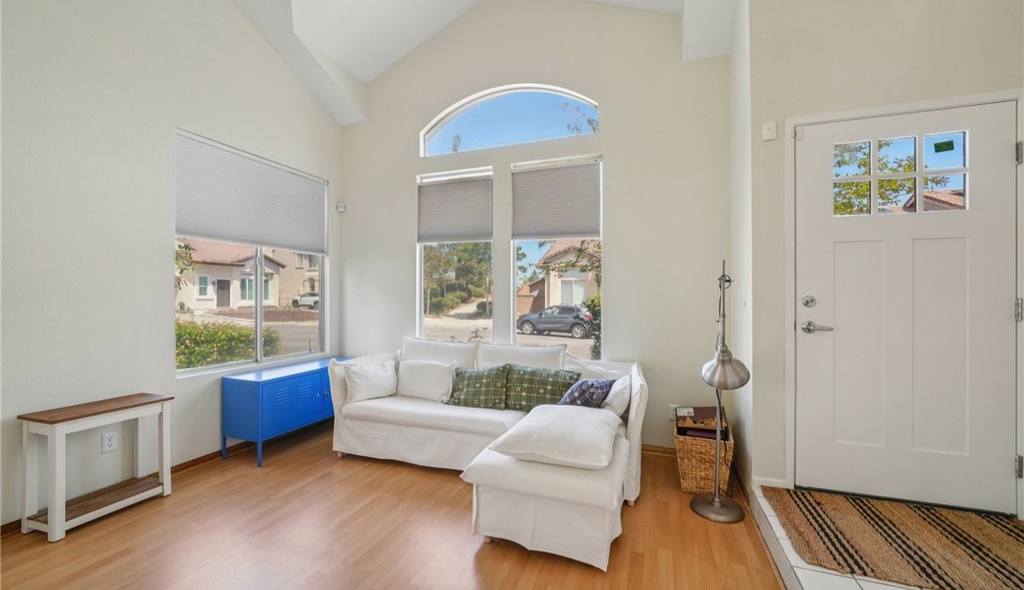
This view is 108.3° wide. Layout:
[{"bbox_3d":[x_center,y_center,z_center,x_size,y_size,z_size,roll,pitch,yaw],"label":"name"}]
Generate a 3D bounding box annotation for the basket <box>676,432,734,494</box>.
[{"bbox_3d":[1.220,1.068,2.400,0.325,0.365,0.290,0,0,20],"label":"basket"}]

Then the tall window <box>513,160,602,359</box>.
[{"bbox_3d":[0.377,-0.275,3.153,0.777,1.730,0.100,0,0,19],"label":"tall window"}]

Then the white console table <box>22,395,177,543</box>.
[{"bbox_3d":[-2.375,0.947,2.155,0.325,0.605,0.510,0,0,20],"label":"white console table"}]

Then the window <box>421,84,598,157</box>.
[{"bbox_3d":[-0.069,-1.585,3.303,1.670,0.560,0.100,0,0,19],"label":"window"}]

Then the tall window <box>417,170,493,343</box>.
[{"bbox_3d":[-0.529,-0.275,3.457,0.777,1.730,0.100,0,0,19],"label":"tall window"}]

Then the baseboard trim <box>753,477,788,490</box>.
[{"bbox_3d":[1.477,1.078,2.114,0.178,0.058,0.015,0,0,17],"label":"baseboard trim"}]

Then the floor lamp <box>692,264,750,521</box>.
[{"bbox_3d":[1.190,0.525,2.130,0.280,1.450,0.330,0,0,20],"label":"floor lamp"}]

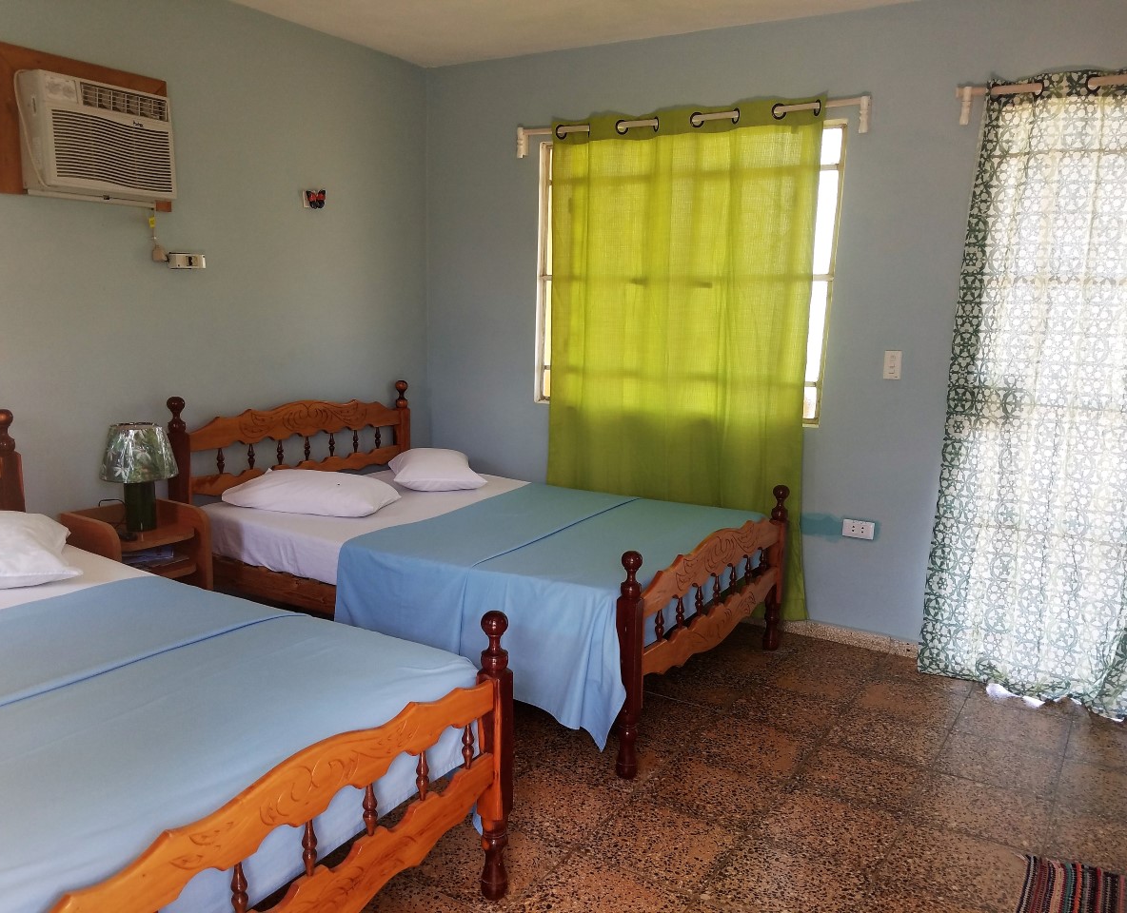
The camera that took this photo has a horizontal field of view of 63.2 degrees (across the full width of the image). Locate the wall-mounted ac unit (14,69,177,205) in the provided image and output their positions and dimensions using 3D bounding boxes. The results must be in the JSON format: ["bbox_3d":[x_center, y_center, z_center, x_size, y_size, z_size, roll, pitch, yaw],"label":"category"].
[{"bbox_3d":[-1.681,-1.140,3.329,0.152,0.399,0.489,7,11,31],"label":"wall-mounted ac unit"}]

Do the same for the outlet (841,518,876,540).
[{"bbox_3d":[1.266,0.315,3.925,0.132,0.075,0.019,7,11,31],"label":"outlet"}]

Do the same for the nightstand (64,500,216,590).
[{"bbox_3d":[-1.625,0.514,3.560,0.357,0.618,0.415,7,11,31],"label":"nightstand"}]

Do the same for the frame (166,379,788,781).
[{"bbox_3d":[-0.325,0.292,3.864,2.150,1.019,1.421,7,11,31],"label":"frame"}]

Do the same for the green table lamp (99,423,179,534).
[{"bbox_3d":[-1.631,0.079,3.521,0.276,0.412,0.276,7,11,31],"label":"green table lamp"}]

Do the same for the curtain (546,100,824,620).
[{"bbox_3d":[0.507,-0.452,4.239,1.399,2.236,0.094,7,11,31],"label":"curtain"}]

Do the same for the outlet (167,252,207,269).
[{"bbox_3d":[-1.537,-0.797,3.747,0.036,0.061,0.164,7,11,31],"label":"outlet"}]

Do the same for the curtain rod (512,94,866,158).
[{"bbox_3d":[0.504,-1.463,4.109,1.711,0.141,0.068,7,11,31],"label":"curtain rod"}]

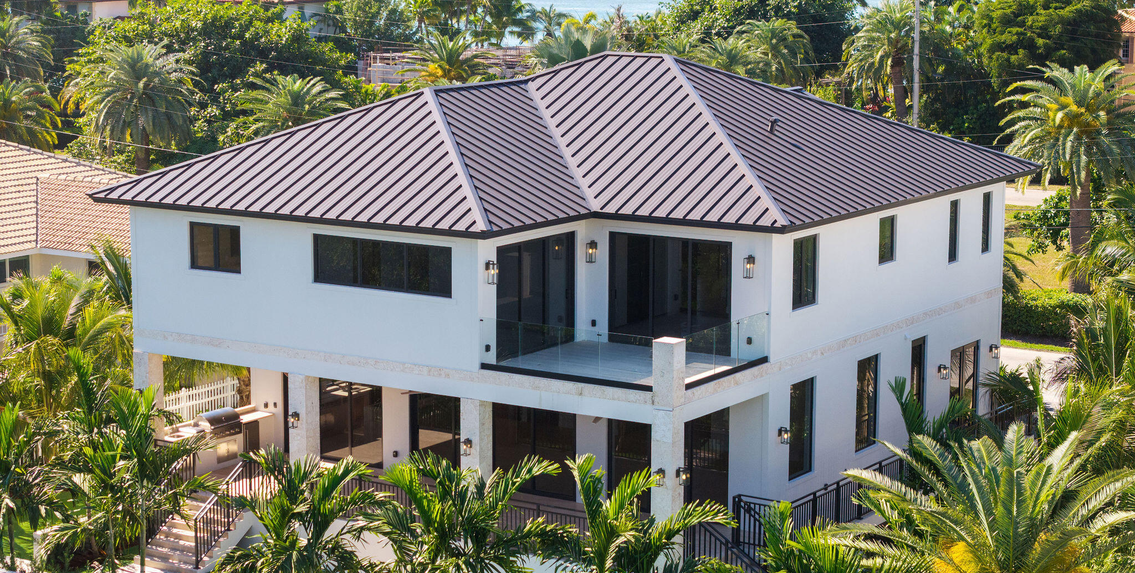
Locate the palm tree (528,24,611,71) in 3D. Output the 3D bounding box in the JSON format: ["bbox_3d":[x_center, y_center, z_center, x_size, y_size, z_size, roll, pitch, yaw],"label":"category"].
[{"bbox_3d":[0.153,-9.687,125.021,4.705,9.502,4.705,0,9,0],"label":"palm tree"}]

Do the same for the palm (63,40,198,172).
[{"bbox_3d":[-20.875,-7.258,110.229,6.474,8.994,6.474,-2,9,-11],"label":"palm"}]

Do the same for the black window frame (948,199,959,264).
[{"bbox_3d":[9.442,-1.367,56.656,0.120,1.554,0.625,6,11,33],"label":"black window frame"}]

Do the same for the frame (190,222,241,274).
[{"bbox_3d":[-7.901,-0.882,51.907,1.578,1.098,0.120,6,11,33],"label":"frame"}]

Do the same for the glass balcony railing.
[{"bbox_3d":[1.249,1.124,47.765,4.614,1.083,4.131,6,11,32],"label":"glass balcony railing"}]

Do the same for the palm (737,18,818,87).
[{"bbox_3d":[12.540,-11.620,138.710,4.900,9.120,4.900,0,9,0],"label":"palm"}]

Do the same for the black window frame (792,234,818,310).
[{"bbox_3d":[5.099,-0.315,50.083,0.120,1.579,1.233,6,11,33],"label":"black window frame"}]

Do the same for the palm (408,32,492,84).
[{"bbox_3d":[-7.686,-12.956,150.586,5.700,7.616,5.700,0,9,0],"label":"palm"}]

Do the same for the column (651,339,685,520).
[{"bbox_3d":[2.014,3.388,45.494,0.470,4.686,0.490,6,11,32],"label":"column"}]

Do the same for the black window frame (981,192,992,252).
[{"bbox_3d":[10.642,-1.651,58.812,0.120,1.555,0.566,6,11,33],"label":"black window frame"}]

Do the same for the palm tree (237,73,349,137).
[{"bbox_3d":[-12.450,-5.730,104.620,5.100,7.970,5.100,0,9,0],"label":"palm tree"}]

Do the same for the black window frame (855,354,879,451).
[{"bbox_3d":[6.871,2.708,53.313,0.120,2.177,1.231,6,11,33],"label":"black window frame"}]

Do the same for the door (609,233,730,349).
[{"bbox_3d":[2.287,0.146,50.548,3.133,2.507,0.150,6,11,33],"label":"door"}]

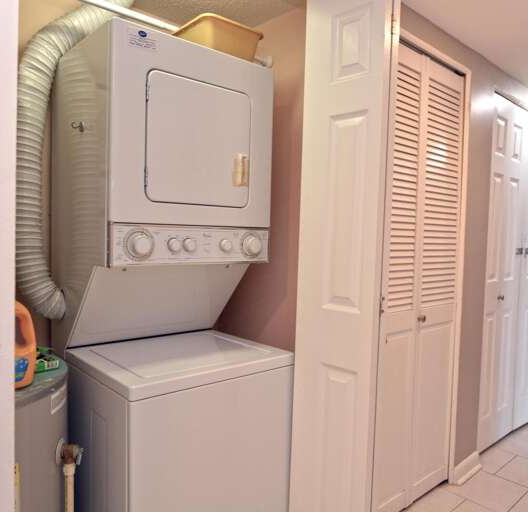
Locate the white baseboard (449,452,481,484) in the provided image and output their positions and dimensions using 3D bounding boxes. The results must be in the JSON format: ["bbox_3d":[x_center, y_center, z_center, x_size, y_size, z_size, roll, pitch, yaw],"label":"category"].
[{"bbox_3d":[1.105,1.122,2.393,0.303,0.090,0.030,-1,3,-42],"label":"white baseboard"}]

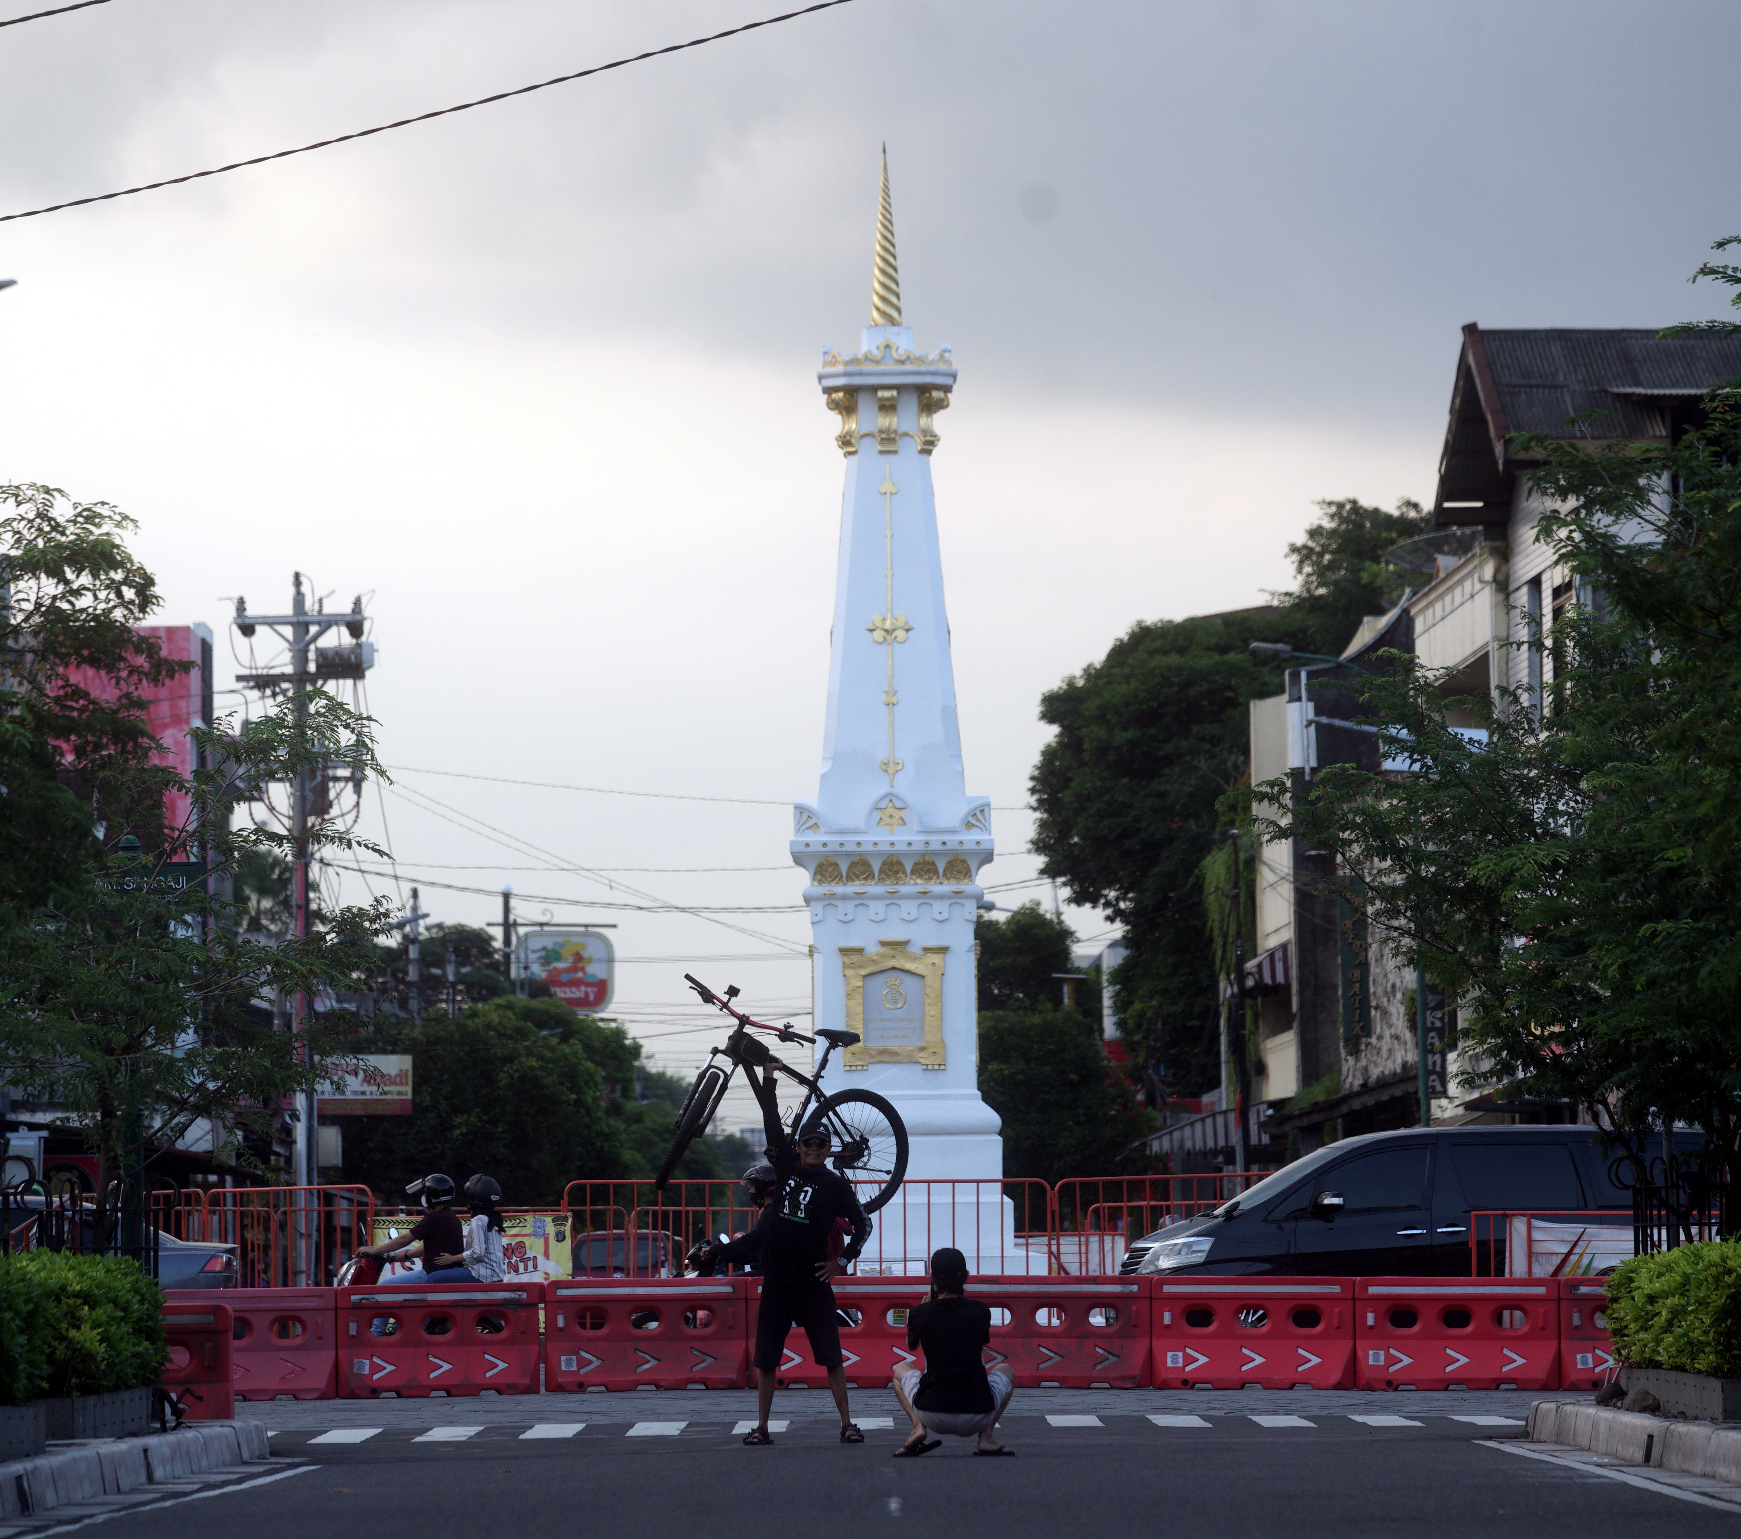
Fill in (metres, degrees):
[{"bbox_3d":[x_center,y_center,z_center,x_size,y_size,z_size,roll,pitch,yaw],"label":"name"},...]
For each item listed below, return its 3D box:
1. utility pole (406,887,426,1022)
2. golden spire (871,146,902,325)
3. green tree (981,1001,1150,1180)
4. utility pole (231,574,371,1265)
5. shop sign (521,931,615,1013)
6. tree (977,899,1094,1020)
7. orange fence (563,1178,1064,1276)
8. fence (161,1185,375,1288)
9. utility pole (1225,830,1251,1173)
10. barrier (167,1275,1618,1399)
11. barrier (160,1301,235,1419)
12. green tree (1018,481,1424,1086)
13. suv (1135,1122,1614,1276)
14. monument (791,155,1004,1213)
[{"bbox_3d":[-11.322,8.033,255.232,0.350,10.000,0.350,-1,-3,0],"label":"utility pole"},{"bbox_3d":[0.205,-6.730,129.500,0.390,2.270,0.390,-1,-2,0],"label":"golden spire"},{"bbox_3d":[3.969,7.979,212.000,3.900,6.000,3.800,-1,-2,0],"label":"green tree"},{"bbox_3d":[-8.320,2.559,150.000,2.050,10.900,0.900,-1,-2,0],"label":"utility pole"},{"bbox_3d":[-6.272,4.195,213.000,1.950,1.720,0.300,-1,-2,0],"label":"shop sign"},{"bbox_3d":[3.461,8.395,268.237,5.200,10.200,5.200,-1,-3,0],"label":"tree"},{"bbox_3d":[-0.477,4.285,87.463,4.280,1.580,0.150,0,-3,-1],"label":"orange fence"},{"bbox_3d":[-5.442,4.514,92.000,0.350,1.530,2.600,2,-4,-45],"label":"fence"},{"bbox_3d":[6.843,5.491,190.202,0.300,8.700,0.300,-2,-3,0],"label":"utility pole"},{"bbox_3d":[0.251,4.048,73.300,10.500,0.800,0.450,-1,-2,0],"label":"barrier"},{"bbox_3d":[-4.340,3.450,58.500,1.430,0.790,0.420,-1,-2,0],"label":"barrier"},{"bbox_3d":[7.572,2.519,217.000,8.800,16.300,8.800,-1,-2,0],"label":"green tree"},{"bbox_3d":[4.464,3.782,81.000,4.850,1.890,1.840,0,-3,-8],"label":"suv"},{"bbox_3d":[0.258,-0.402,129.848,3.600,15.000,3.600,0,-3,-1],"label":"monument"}]

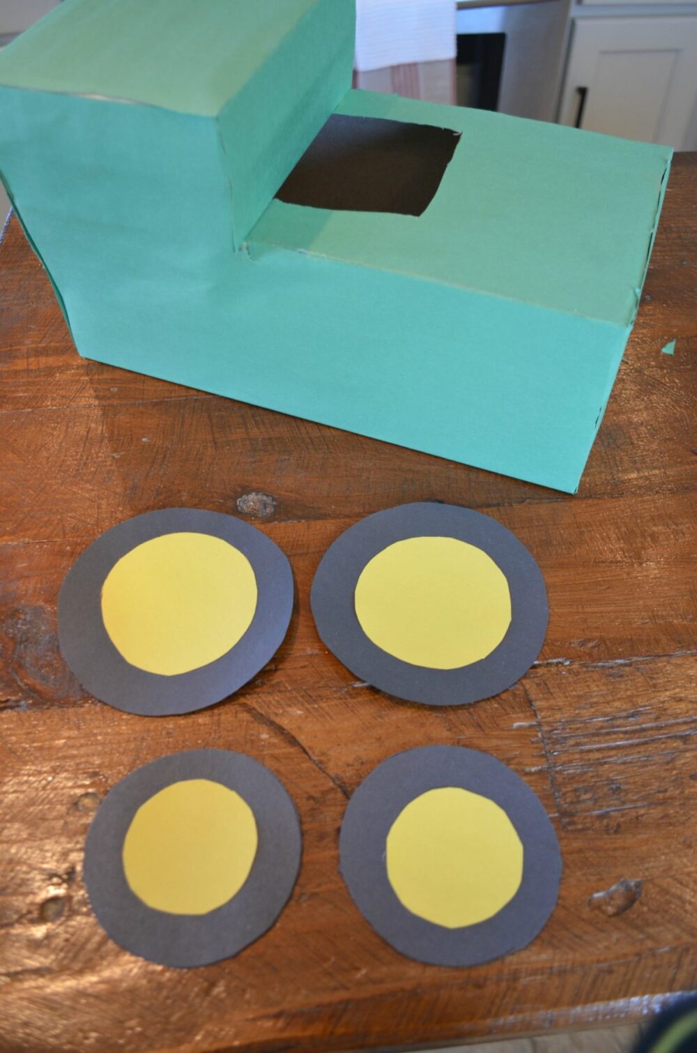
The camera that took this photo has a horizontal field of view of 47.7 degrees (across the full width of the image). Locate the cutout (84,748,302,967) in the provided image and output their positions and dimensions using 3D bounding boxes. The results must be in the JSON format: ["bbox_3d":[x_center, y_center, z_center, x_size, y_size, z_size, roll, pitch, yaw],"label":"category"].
[{"bbox_3d":[-0.076,0.158,0.384,0.106,0.005,0.100,-2,55,0],"label":"cutout"}]

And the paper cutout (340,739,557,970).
[{"bbox_3d":[0.049,0.155,0.382,0.107,0.005,0.102,-2,55,0],"label":"paper cutout"}]

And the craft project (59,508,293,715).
[{"bbox_3d":[-0.102,0.043,0.465,0.139,0.006,0.140,-2,55,0],"label":"craft project"}]

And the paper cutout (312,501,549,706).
[{"bbox_3d":[0.047,0.038,0.463,0.139,0.006,0.139,-2,55,0],"label":"paper cutout"}]

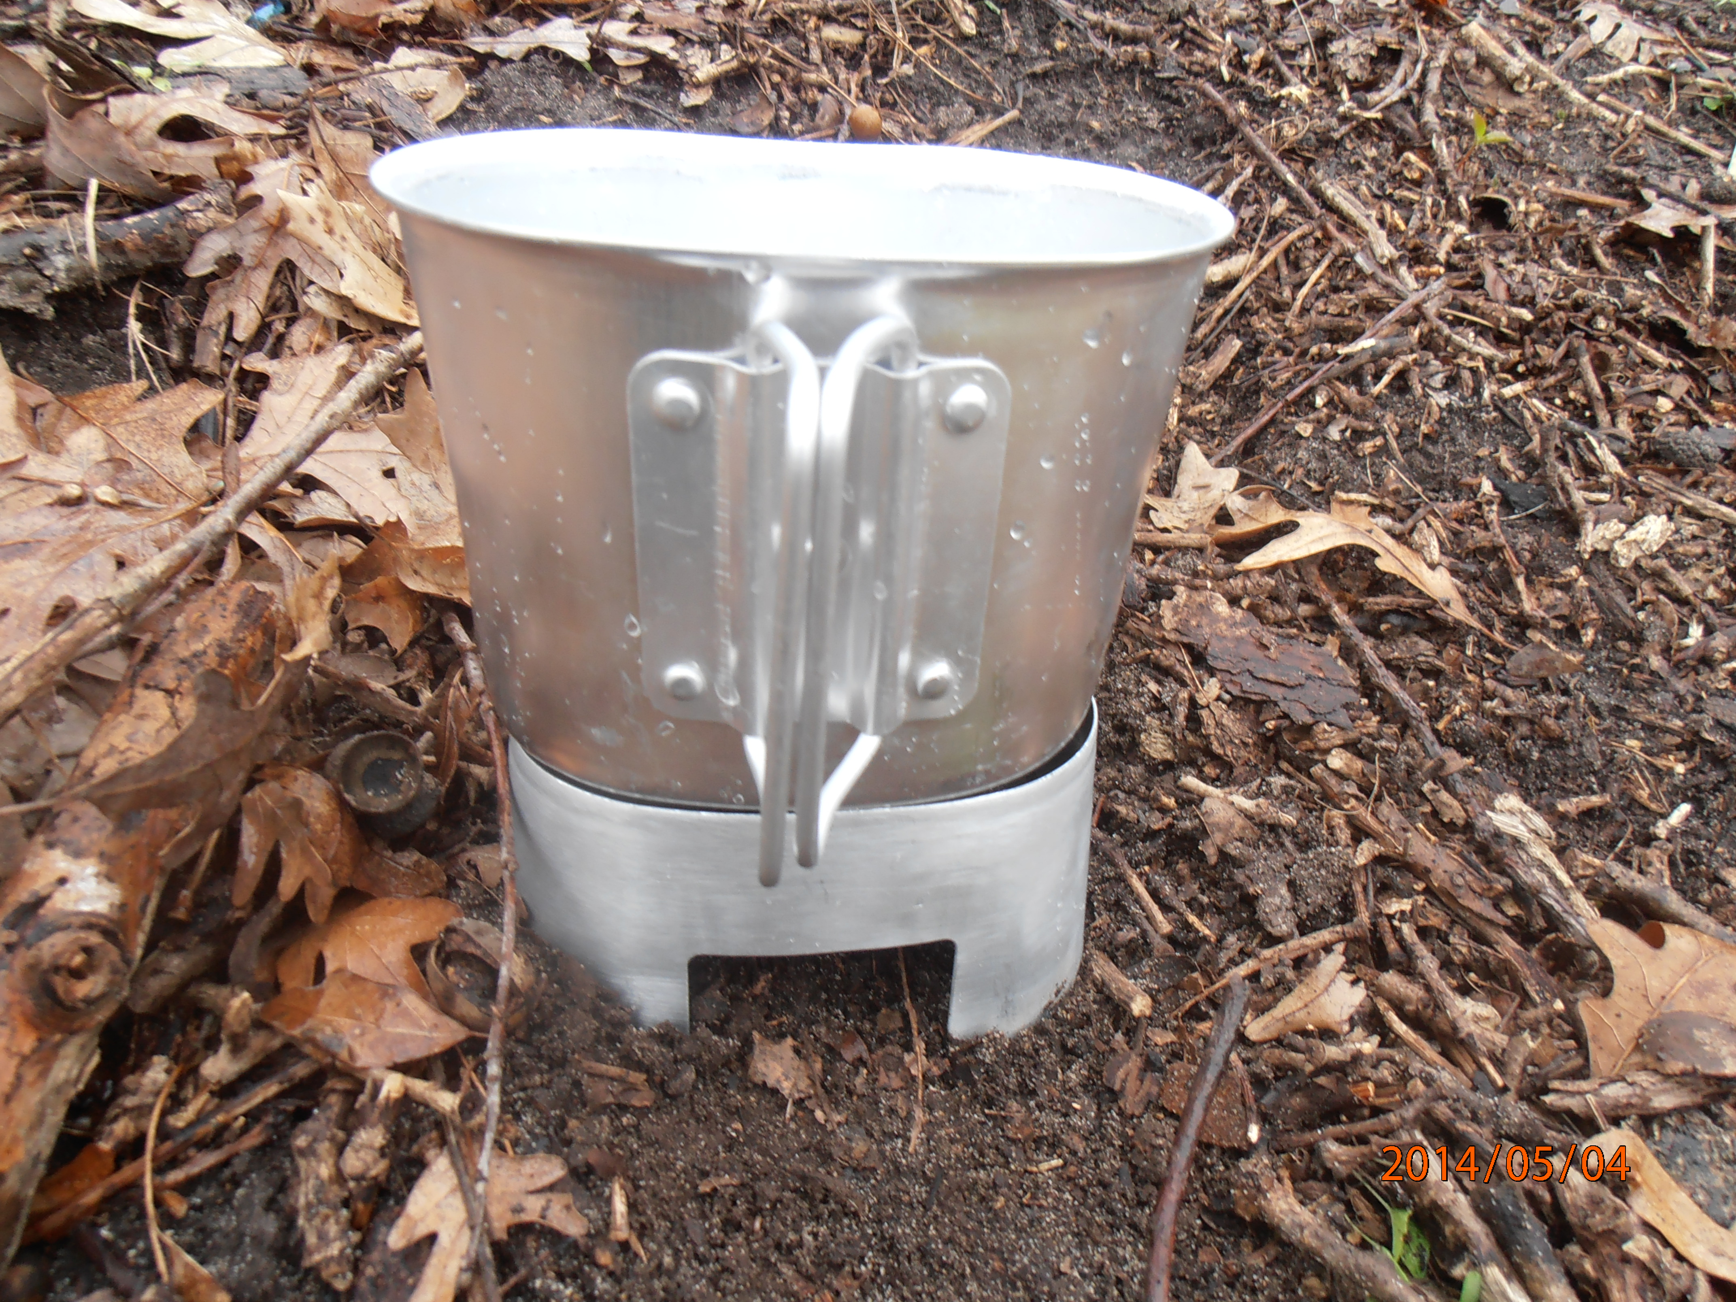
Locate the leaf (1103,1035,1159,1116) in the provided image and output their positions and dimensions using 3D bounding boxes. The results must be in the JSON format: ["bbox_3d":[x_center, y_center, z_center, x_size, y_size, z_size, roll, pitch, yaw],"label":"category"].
[{"bbox_3d":[0.048,0.077,0.219,0.010,0.004,0.016,8,36,6],"label":"leaf"}]

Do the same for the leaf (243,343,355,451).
[{"bbox_3d":[-0.180,-0.080,0.380,0.035,0.010,0.042,-1,53,-3],"label":"leaf"}]

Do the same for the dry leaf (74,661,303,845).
[{"bbox_3d":[-0.133,0.019,0.235,0.044,0.012,0.025,-33,63,-22],"label":"dry leaf"}]

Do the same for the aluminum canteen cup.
[{"bbox_3d":[-0.010,-0.028,0.213,0.136,0.103,0.106,-1,31,-9],"label":"aluminum canteen cup"}]

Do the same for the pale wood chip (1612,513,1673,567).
[{"bbox_3d":[0.243,-0.035,0.378,0.024,0.011,0.015,-27,43,-36],"label":"pale wood chip"}]

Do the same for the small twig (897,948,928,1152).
[{"bbox_3d":[0.008,0.074,0.222,0.004,0.003,0.047,2,31,-3],"label":"small twig"}]

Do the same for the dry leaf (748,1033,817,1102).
[{"bbox_3d":[-0.016,0.076,0.219,0.012,0.009,0.011,3,31,-2],"label":"dry leaf"}]

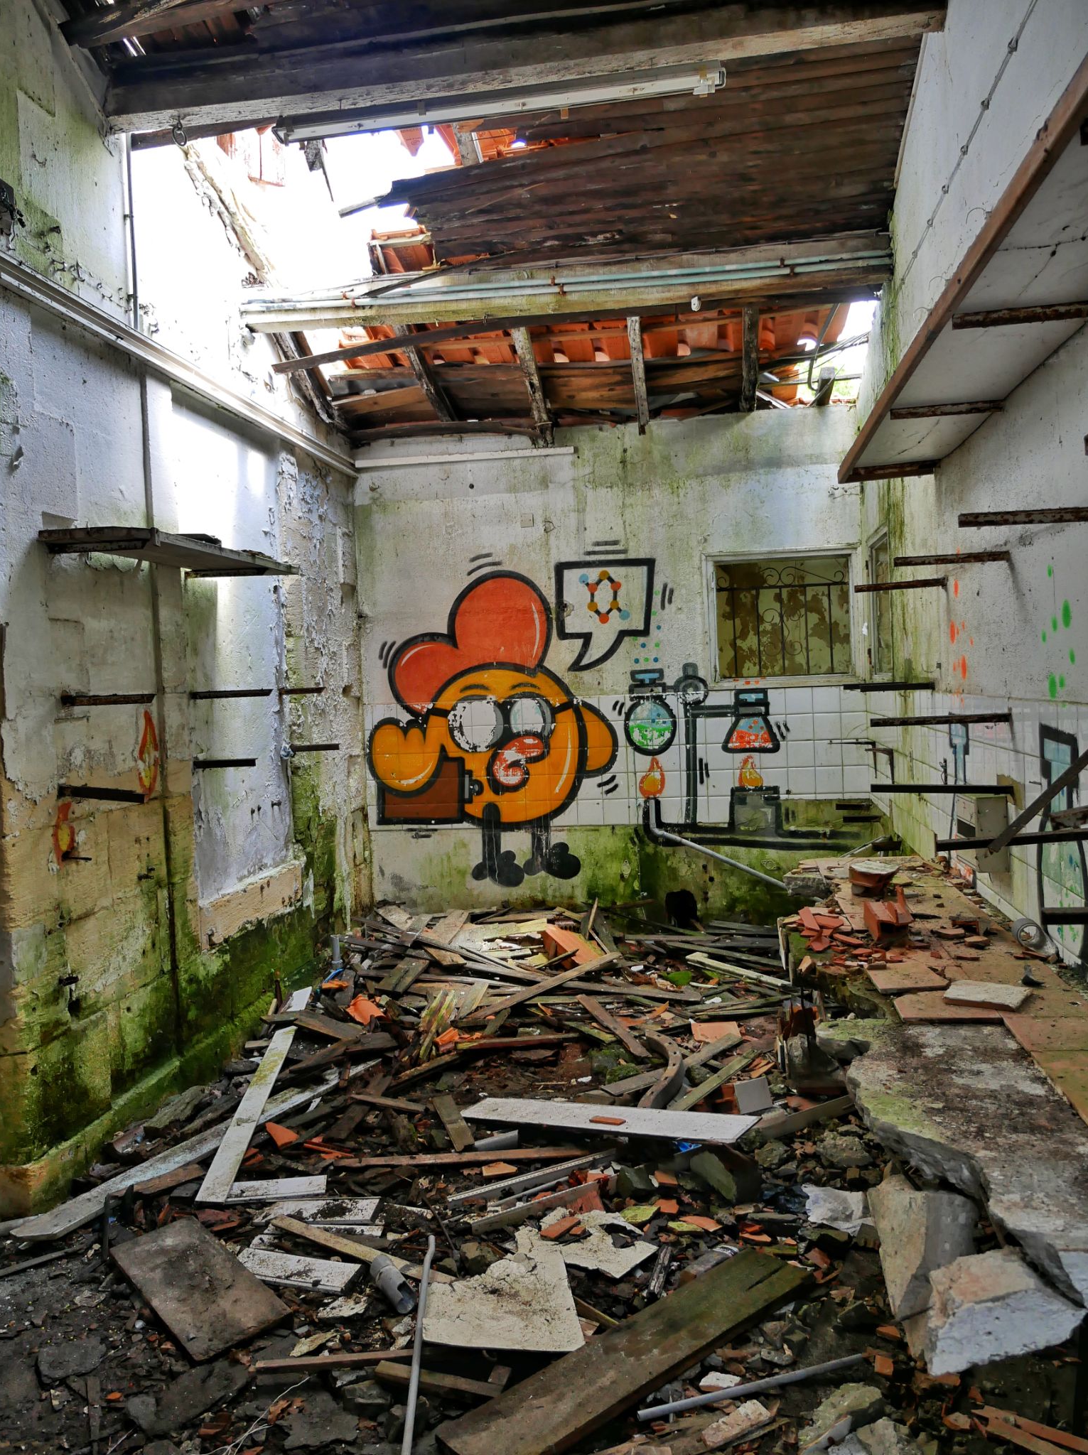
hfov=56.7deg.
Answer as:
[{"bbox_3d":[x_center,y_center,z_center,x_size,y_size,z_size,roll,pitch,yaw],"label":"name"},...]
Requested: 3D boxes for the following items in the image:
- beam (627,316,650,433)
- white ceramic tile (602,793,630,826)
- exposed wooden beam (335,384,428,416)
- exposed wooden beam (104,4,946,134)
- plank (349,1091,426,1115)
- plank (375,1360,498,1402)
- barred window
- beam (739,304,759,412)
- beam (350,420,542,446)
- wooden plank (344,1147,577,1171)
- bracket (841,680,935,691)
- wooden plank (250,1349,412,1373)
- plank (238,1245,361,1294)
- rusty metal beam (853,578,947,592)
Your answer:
[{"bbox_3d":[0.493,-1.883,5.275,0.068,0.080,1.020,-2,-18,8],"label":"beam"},{"bbox_3d":[0.424,0.494,5.888,0.150,0.150,0.010,-2,2,8],"label":"white ceramic tile"},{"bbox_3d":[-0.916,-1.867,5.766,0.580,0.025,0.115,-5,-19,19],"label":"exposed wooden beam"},{"bbox_3d":[-0.136,-2.378,3.542,2.915,0.180,0.110,-2,3,7],"label":"exposed wooden beam"},{"bbox_3d":[-0.565,1.342,3.587,0.315,0.017,0.034,-1,3,24],"label":"plank"},{"bbox_3d":[-0.221,1.408,2.163,0.300,0.021,0.040,-1,3,19],"label":"plank"},{"bbox_3d":[1.358,-0.625,5.736,0.757,0.695,0.090,-2,2,8],"label":"barred window"},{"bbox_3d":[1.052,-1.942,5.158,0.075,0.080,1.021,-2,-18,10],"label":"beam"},{"bbox_3d":[-0.571,-1.719,5.895,1.121,0.100,0.070,2,3,8],"label":"beam"},{"bbox_3d":[-0.259,1.370,3.204,0.810,0.020,0.036,-2,2,0],"label":"wooden plank"},{"bbox_3d":[1.296,-0.153,3.810,0.332,0.030,0.030,0,3,17],"label":"bracket"},{"bbox_3d":[-0.461,1.421,2.257,0.360,0.018,0.022,-2,3,-4],"label":"wooden plank"},{"bbox_3d":[-0.654,1.418,2.631,0.343,0.018,0.108,-2,3,17],"label":"plank"},{"bbox_3d":[1.252,-0.499,3.555,0.306,0.028,0.028,-2,3,14],"label":"rusty metal beam"}]

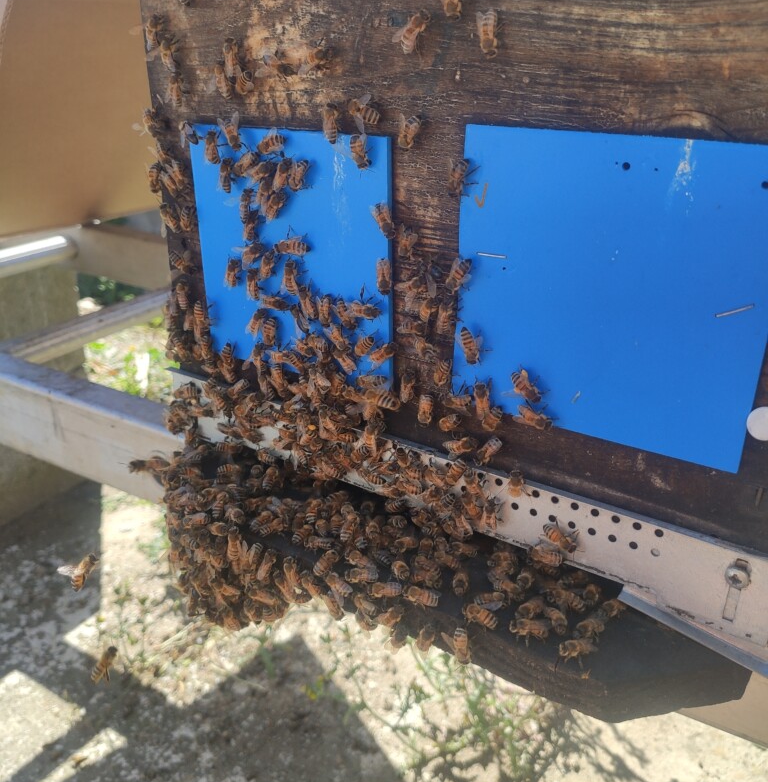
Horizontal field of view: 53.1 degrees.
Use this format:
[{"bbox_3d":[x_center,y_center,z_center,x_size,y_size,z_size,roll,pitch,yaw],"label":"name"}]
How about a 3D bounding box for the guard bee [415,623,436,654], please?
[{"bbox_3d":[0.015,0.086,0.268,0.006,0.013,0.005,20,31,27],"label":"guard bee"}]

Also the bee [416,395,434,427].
[{"bbox_3d":[0.016,0.008,0.301,0.006,0.013,0.005,18,29,28],"label":"bee"}]

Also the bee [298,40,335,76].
[{"bbox_3d":[-0.023,-0.115,0.267,0.013,0.007,0.005,-14,12,39],"label":"bee"}]

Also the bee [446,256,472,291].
[{"bbox_3d":[0.027,-0.041,0.273,0.006,0.013,0.005,42,38,12],"label":"bee"}]

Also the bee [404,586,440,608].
[{"bbox_3d":[0.014,0.078,0.287,0.013,0.005,0.006,9,26,19],"label":"bee"}]

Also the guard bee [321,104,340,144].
[{"bbox_3d":[-0.019,-0.097,0.280,0.006,0.013,0.005,13,26,30],"label":"guard bee"}]

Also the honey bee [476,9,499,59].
[{"bbox_3d":[0.032,-0.108,0.232,0.006,0.013,0.005,13,27,30],"label":"honey bee"}]

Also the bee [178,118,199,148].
[{"bbox_3d":[-0.078,-0.104,0.310,0.007,0.012,0.005,-34,-1,40],"label":"bee"}]

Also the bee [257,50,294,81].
[{"bbox_3d":[-0.039,-0.120,0.284,0.014,0.008,0.005,31,34,20],"label":"bee"}]

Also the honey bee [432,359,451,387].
[{"bbox_3d":[0.022,-0.006,0.285,0.006,0.013,0.005,30,50,21],"label":"honey bee"}]

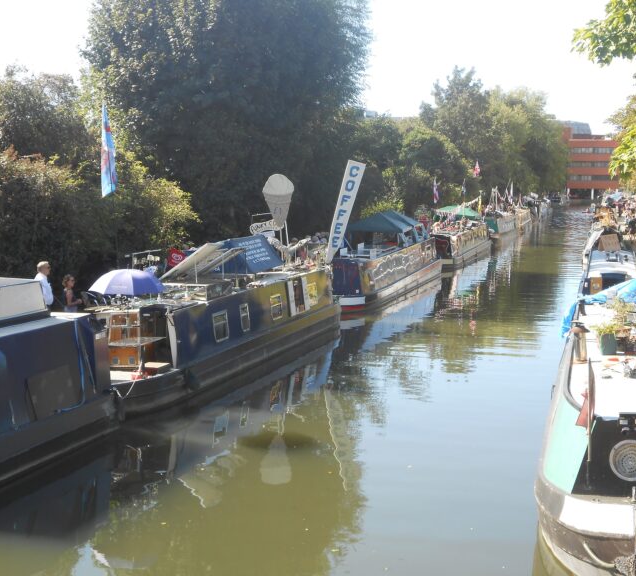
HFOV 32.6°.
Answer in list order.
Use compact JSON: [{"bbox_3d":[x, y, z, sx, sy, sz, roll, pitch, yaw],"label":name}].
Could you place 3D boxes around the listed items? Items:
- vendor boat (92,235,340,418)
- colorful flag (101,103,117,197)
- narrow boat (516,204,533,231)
[{"bbox_3d":[-2.216,0.344,26.832,2.100,2.850,15.550,2,5,14],"label":"vendor boat"},{"bbox_3d":[-4.240,-2.803,22.000,0.350,1.920,0.150,1,5,0],"label":"colorful flag"},{"bbox_3d":[25.489,-8.944,136.220,2.100,3.000,19.065,2,5,14],"label":"narrow boat"}]

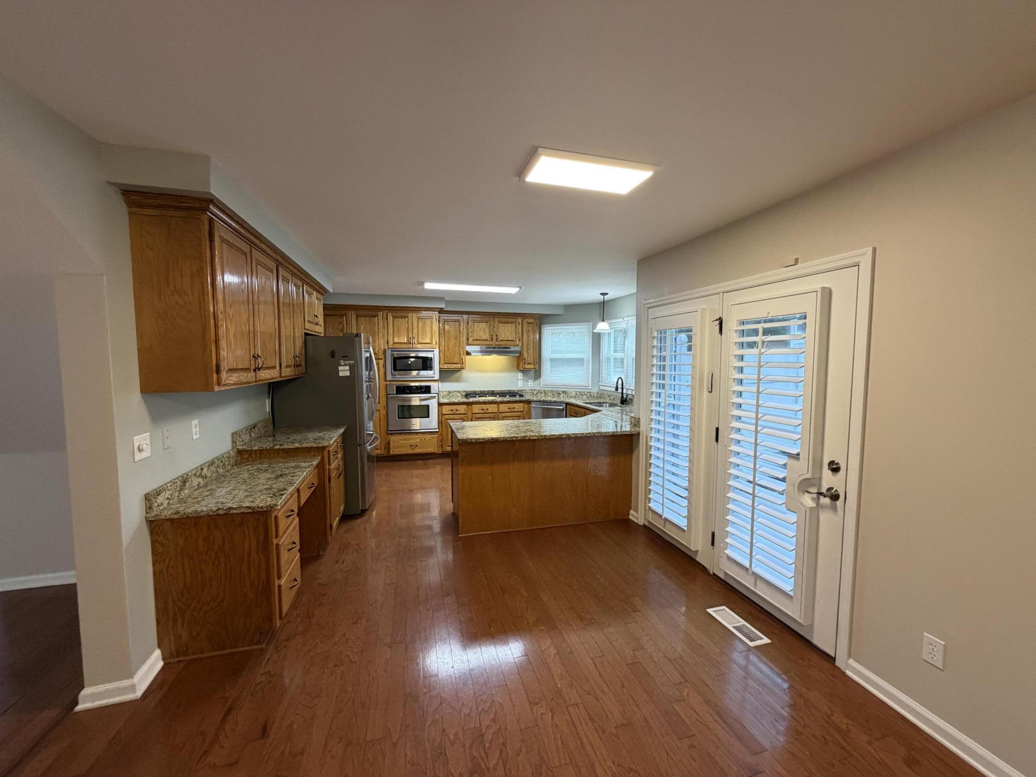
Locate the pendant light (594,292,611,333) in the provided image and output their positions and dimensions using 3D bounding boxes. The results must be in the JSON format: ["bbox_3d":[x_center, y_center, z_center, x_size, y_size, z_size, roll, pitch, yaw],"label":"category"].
[{"bbox_3d":[1.207,-1.075,5.974,0.234,0.557,0.234,0,4,0],"label":"pendant light"}]

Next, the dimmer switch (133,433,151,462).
[{"bbox_3d":[-1.791,0.283,2.016,0.028,0.119,0.120,-1,4,-15],"label":"dimmer switch"}]

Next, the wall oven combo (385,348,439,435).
[{"bbox_3d":[-1.642,0.022,6.554,0.758,1.256,0.580,-1,4,-15],"label":"wall oven combo"}]

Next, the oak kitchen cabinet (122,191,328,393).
[{"bbox_3d":[-2.052,-0.556,3.482,0.359,0.937,3.046,-1,4,-15],"label":"oak kitchen cabinet"}]

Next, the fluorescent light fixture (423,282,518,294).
[{"bbox_3d":[-0.567,-1.288,5.368,1.217,0.058,0.328,-1,4,-15],"label":"fluorescent light fixture"}]

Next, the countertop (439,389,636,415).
[{"bbox_3d":[0.281,0.177,6.186,2.675,0.137,2.371,-1,4,-15],"label":"countertop"}]

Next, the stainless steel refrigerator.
[{"bbox_3d":[-2.024,0.341,4.546,0.901,1.793,0.912,-1,4,-15],"label":"stainless steel refrigerator"}]

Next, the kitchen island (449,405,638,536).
[{"bbox_3d":[0.222,0.816,4.133,1.716,0.897,0.889,-1,4,-15],"label":"kitchen island"}]

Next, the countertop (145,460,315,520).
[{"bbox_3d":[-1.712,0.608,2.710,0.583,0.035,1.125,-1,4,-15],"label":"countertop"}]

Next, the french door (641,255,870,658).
[{"bbox_3d":[1.413,0.333,2.999,0.125,2.059,1.885,-1,4,-15],"label":"french door"}]

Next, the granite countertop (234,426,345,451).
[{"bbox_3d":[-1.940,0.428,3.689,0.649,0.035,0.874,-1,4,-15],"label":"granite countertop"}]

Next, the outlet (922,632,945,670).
[{"bbox_3d":[1.781,1.130,1.798,0.014,0.128,0.073,-1,4,-15],"label":"outlet"}]

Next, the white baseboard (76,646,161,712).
[{"bbox_3d":[-1.877,1.360,1.995,0.229,0.103,0.265,-1,4,-15],"label":"white baseboard"}]

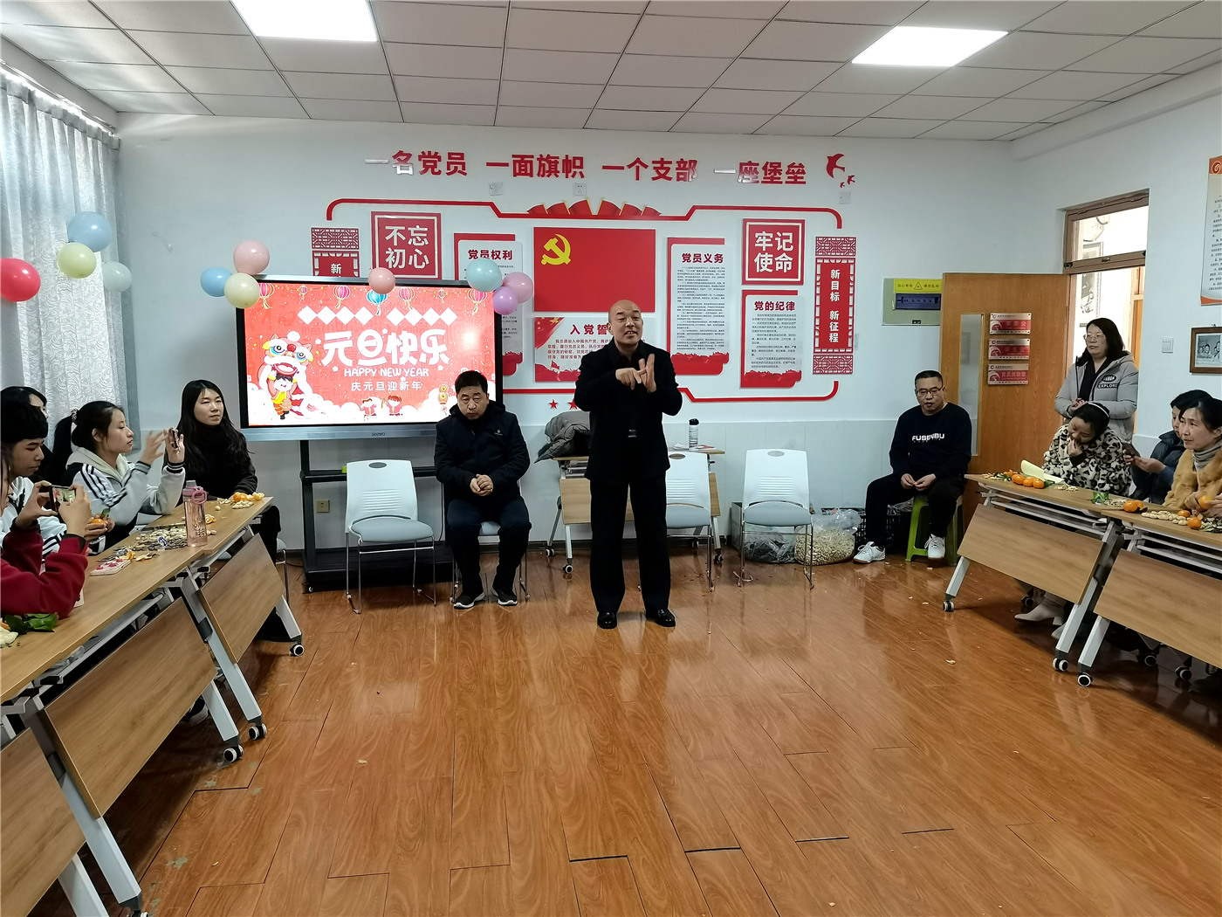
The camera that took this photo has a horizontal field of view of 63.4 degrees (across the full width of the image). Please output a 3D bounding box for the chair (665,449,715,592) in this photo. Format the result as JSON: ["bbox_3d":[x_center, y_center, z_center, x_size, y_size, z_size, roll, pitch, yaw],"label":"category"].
[{"bbox_3d":[0.400,0.368,6.114,0.470,0.790,0.560,0,6,3],"label":"chair"}]

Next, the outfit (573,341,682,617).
[{"bbox_3d":[0.089,0.119,5.285,0.576,1.484,0.434,-1,6,-6],"label":"outfit"}]

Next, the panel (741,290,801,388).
[{"bbox_3d":[1.180,-0.864,7.188,0.462,0.704,0.025,-1,6,-8],"label":"panel"}]

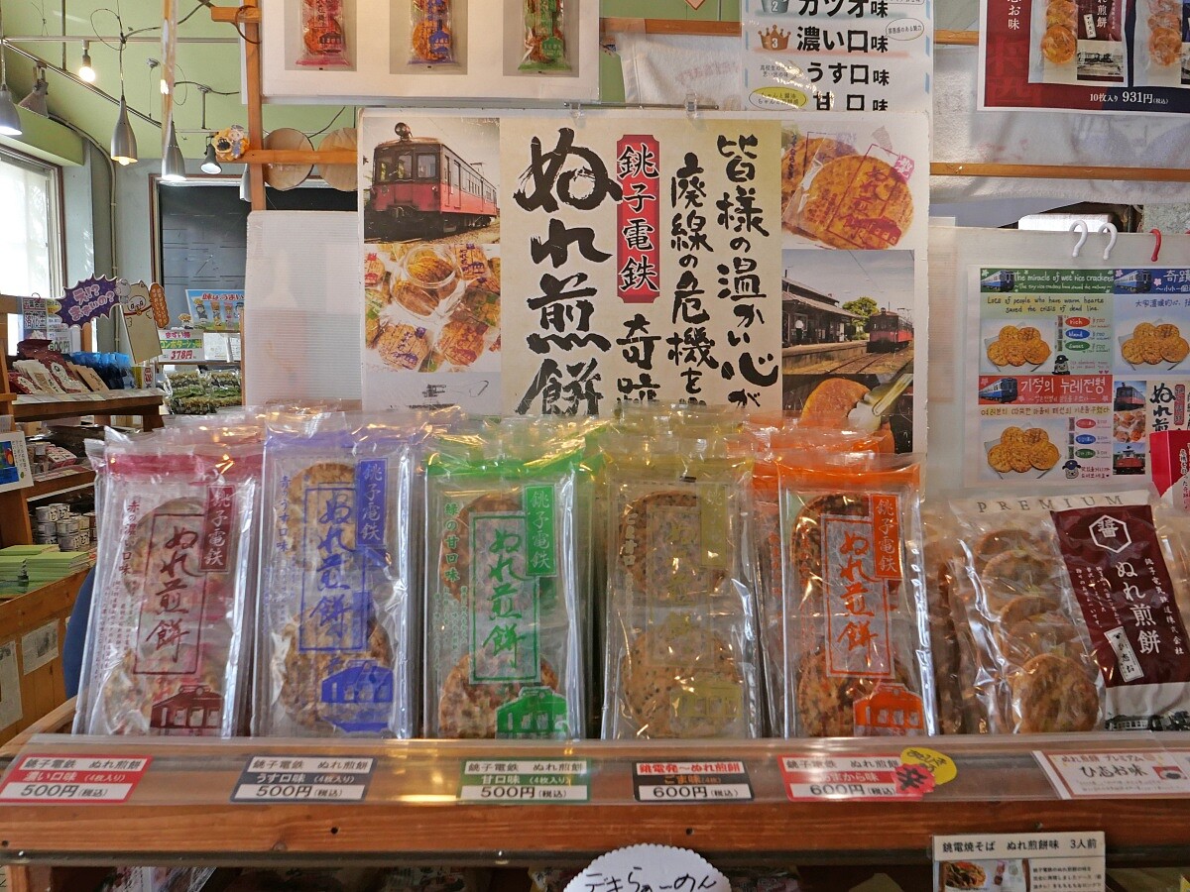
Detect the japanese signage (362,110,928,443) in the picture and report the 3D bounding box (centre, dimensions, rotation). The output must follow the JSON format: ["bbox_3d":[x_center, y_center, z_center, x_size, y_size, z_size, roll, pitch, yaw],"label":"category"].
[{"bbox_3d":[0.052,-0.140,0.867,0.594,0.420,0.010,0,1,-1],"label":"japanese signage"}]

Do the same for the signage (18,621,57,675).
[{"bbox_3d":[-1.744,0.633,2.600,0.006,0.119,0.175,0,4,-3],"label":"signage"}]

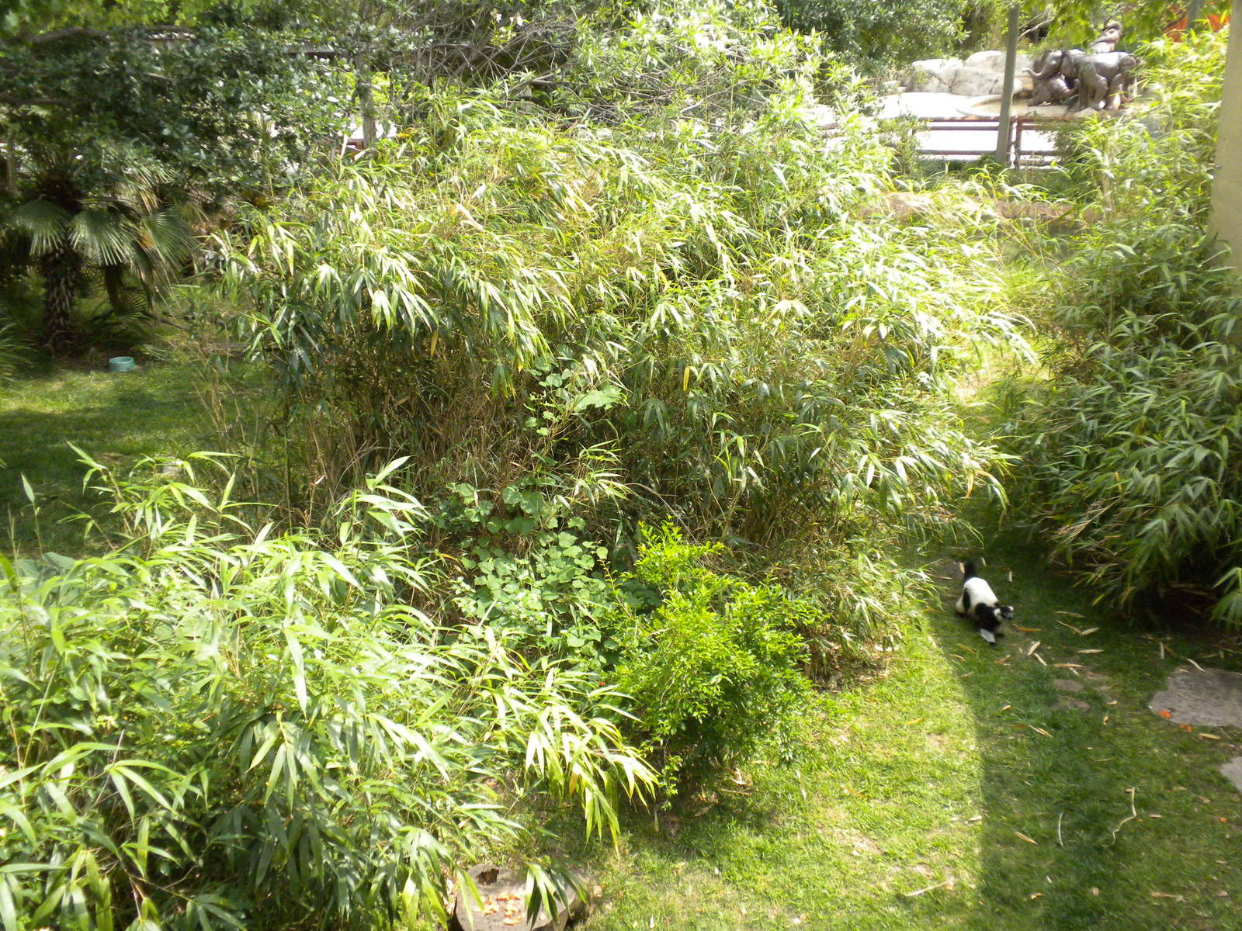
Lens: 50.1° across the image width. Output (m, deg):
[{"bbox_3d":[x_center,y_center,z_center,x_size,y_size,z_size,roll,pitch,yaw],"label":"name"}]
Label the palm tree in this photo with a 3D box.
[{"bbox_3d":[-5.994,-2.405,15.200,2.250,2.400,2.100,0,19,0],"label":"palm tree"}]

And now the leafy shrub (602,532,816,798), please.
[{"bbox_3d":[0.445,0.950,6.720,1.050,1.220,1.000,0,19,0],"label":"leafy shrub"}]

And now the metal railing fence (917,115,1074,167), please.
[{"bbox_3d":[8.605,-7.457,30.500,3.700,1.170,0.300,0,19,0],"label":"metal railing fence"}]

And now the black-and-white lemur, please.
[{"bbox_3d":[2.293,0.881,8.400,0.230,0.360,0.620,-10,21,-26],"label":"black-and-white lemur"}]

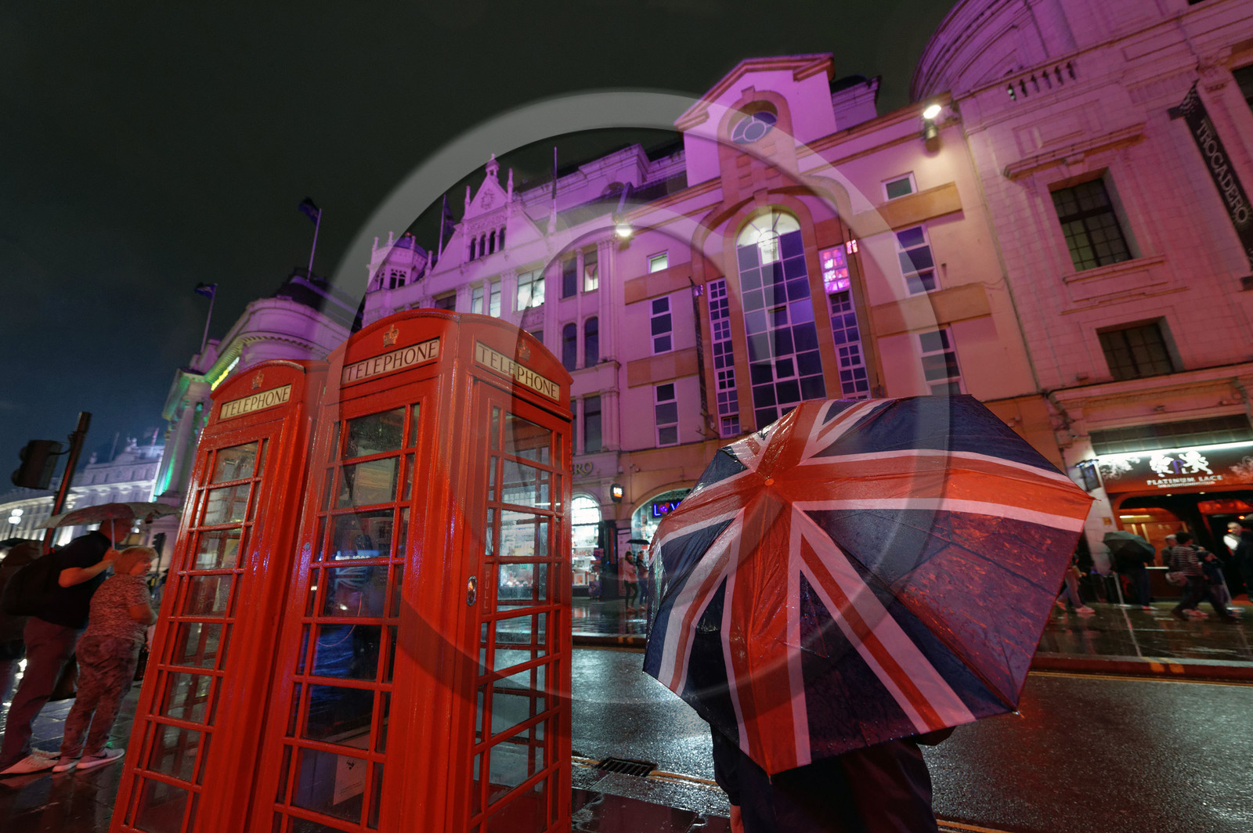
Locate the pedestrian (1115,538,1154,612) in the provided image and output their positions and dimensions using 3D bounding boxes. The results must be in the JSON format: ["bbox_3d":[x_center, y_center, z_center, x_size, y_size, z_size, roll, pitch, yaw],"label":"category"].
[{"bbox_3d":[12.181,3.737,11.717,0.470,1.600,0.500,-15,-21,37],"label":"pedestrian"}]

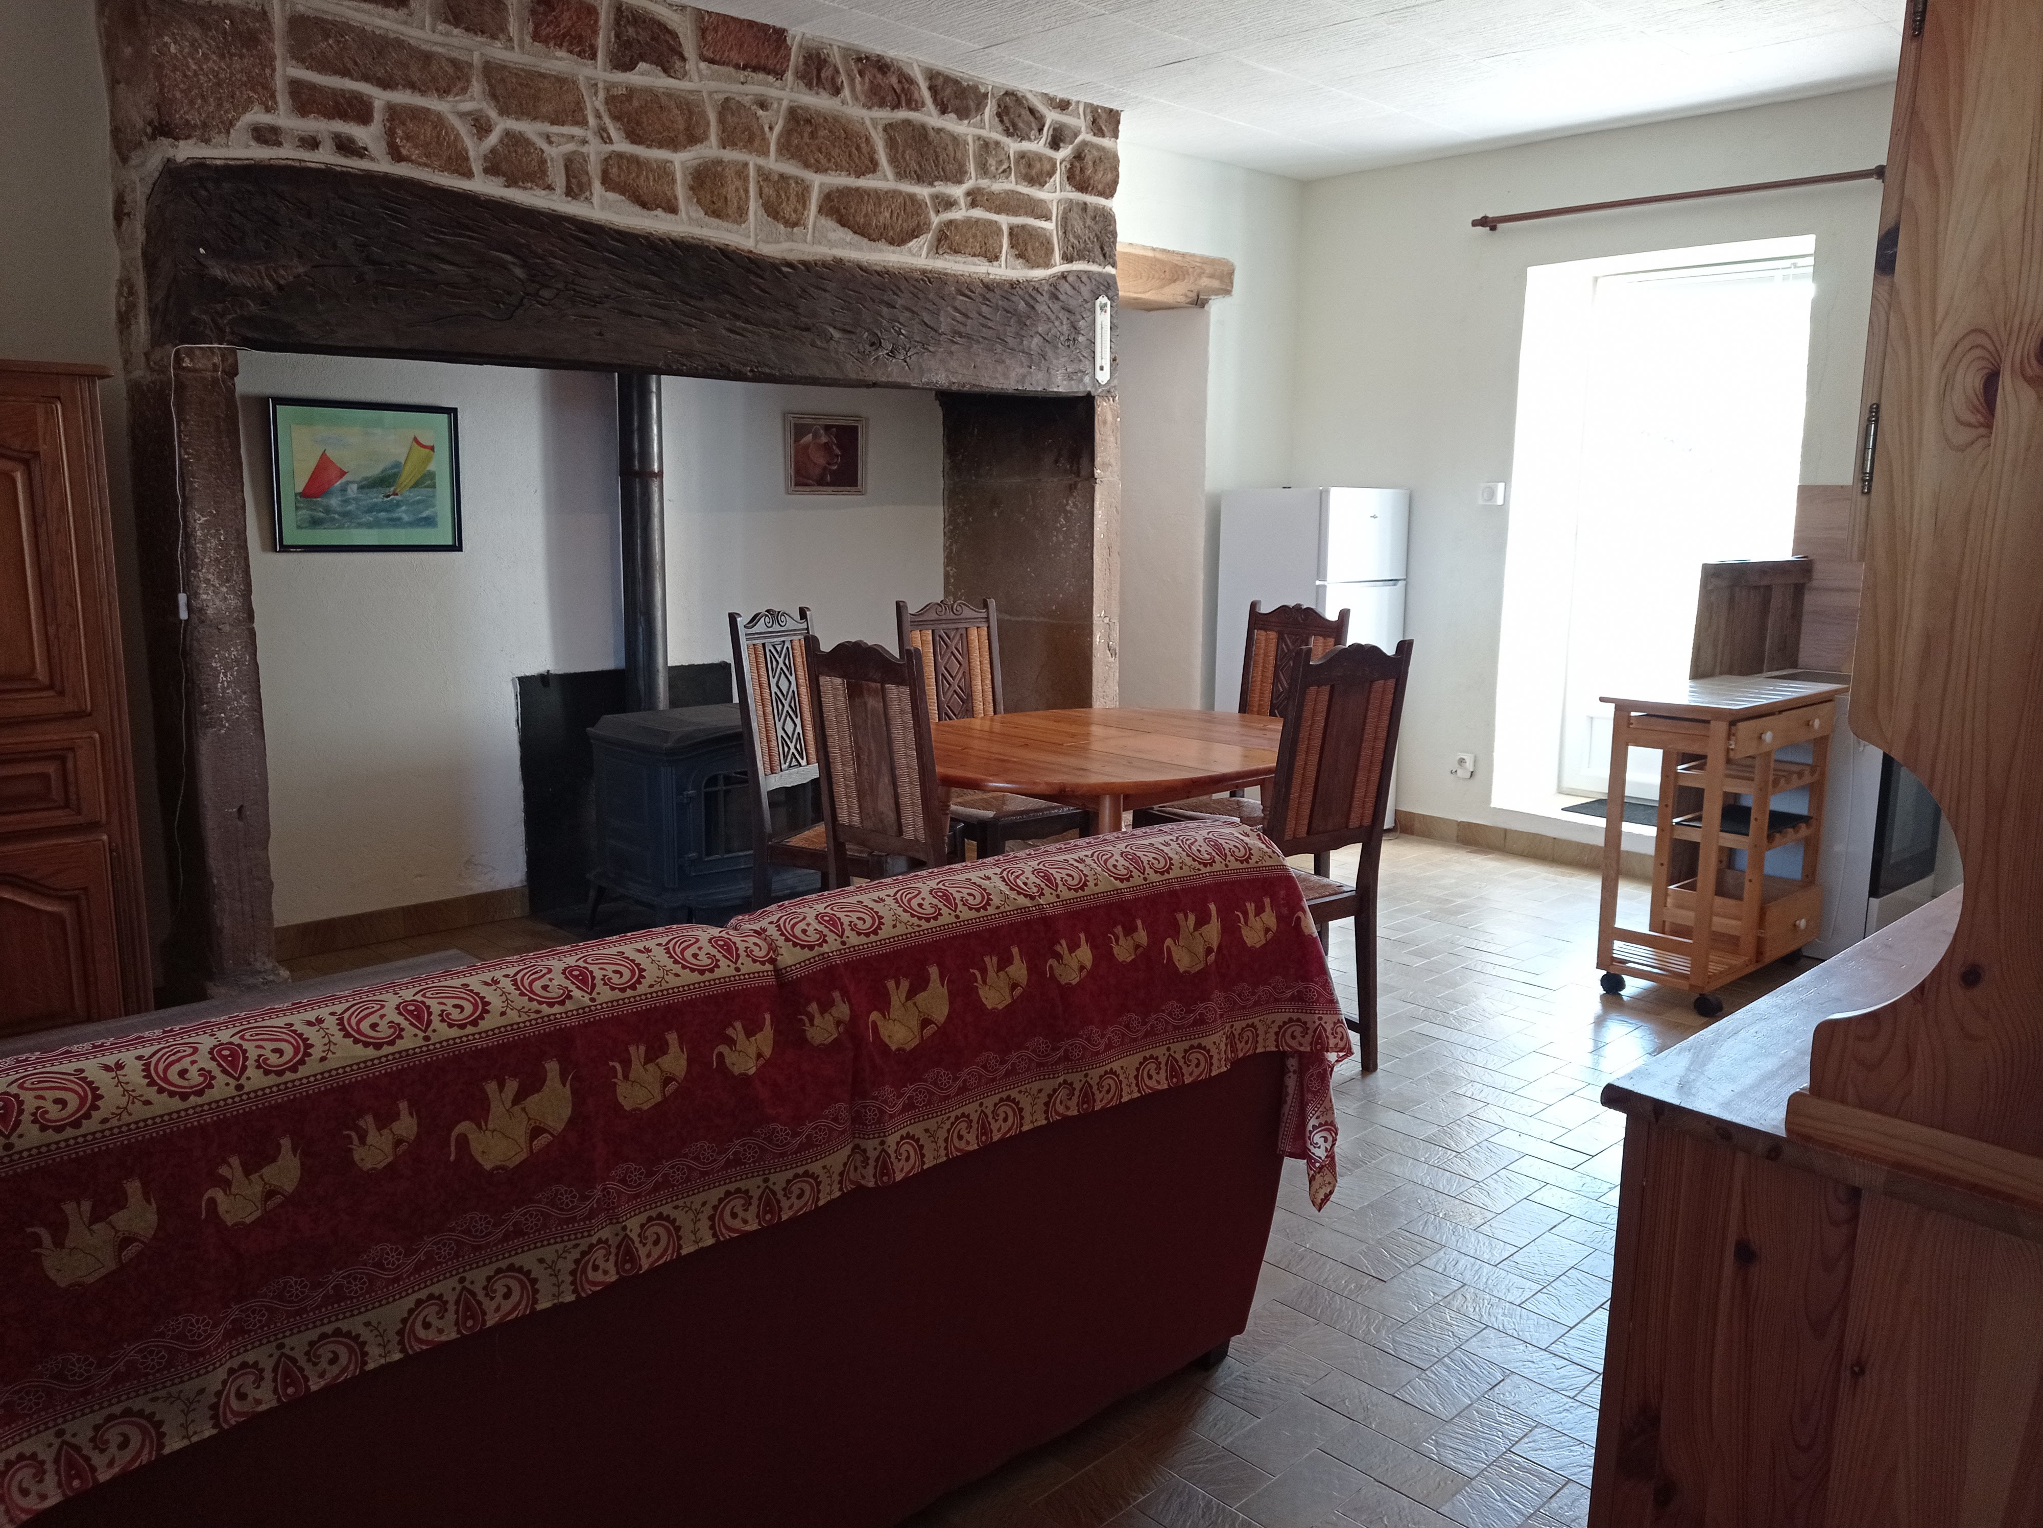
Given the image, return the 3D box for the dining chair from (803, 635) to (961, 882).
[{"bbox_3d":[-0.228,0.230,4.081,0.450,1.114,0.500,9,13,40],"label":"dining chair"}]

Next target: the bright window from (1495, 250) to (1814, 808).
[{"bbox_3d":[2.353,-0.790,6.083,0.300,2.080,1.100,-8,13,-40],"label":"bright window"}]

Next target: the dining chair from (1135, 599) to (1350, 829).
[{"bbox_3d":[0.666,0.085,4.921,0.500,1.114,0.450,-8,13,-40],"label":"dining chair"}]

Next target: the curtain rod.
[{"bbox_3d":[2.241,-1.960,5.724,0.090,0.055,1.575,-8,13,-40],"label":"curtain rod"}]

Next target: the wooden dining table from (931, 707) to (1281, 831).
[{"bbox_3d":[0.235,0.310,4.666,1.399,0.755,1.164,-9,13,-41],"label":"wooden dining table"}]

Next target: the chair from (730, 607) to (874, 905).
[{"bbox_3d":[-0.504,0.119,4.699,0.500,1.114,0.450,5,11,24],"label":"chair"}]

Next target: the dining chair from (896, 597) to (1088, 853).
[{"bbox_3d":[-0.093,0.055,5.069,0.450,1.114,0.500,-8,13,-38],"label":"dining chair"}]

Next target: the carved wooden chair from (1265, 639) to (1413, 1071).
[{"bbox_3d":[0.644,0.230,4.105,0.450,1.114,0.500,-7,12,-36],"label":"carved wooden chair"}]

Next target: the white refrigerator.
[{"bbox_3d":[1.190,-0.421,6.871,0.550,1.430,0.550,-8,13,-40],"label":"white refrigerator"}]

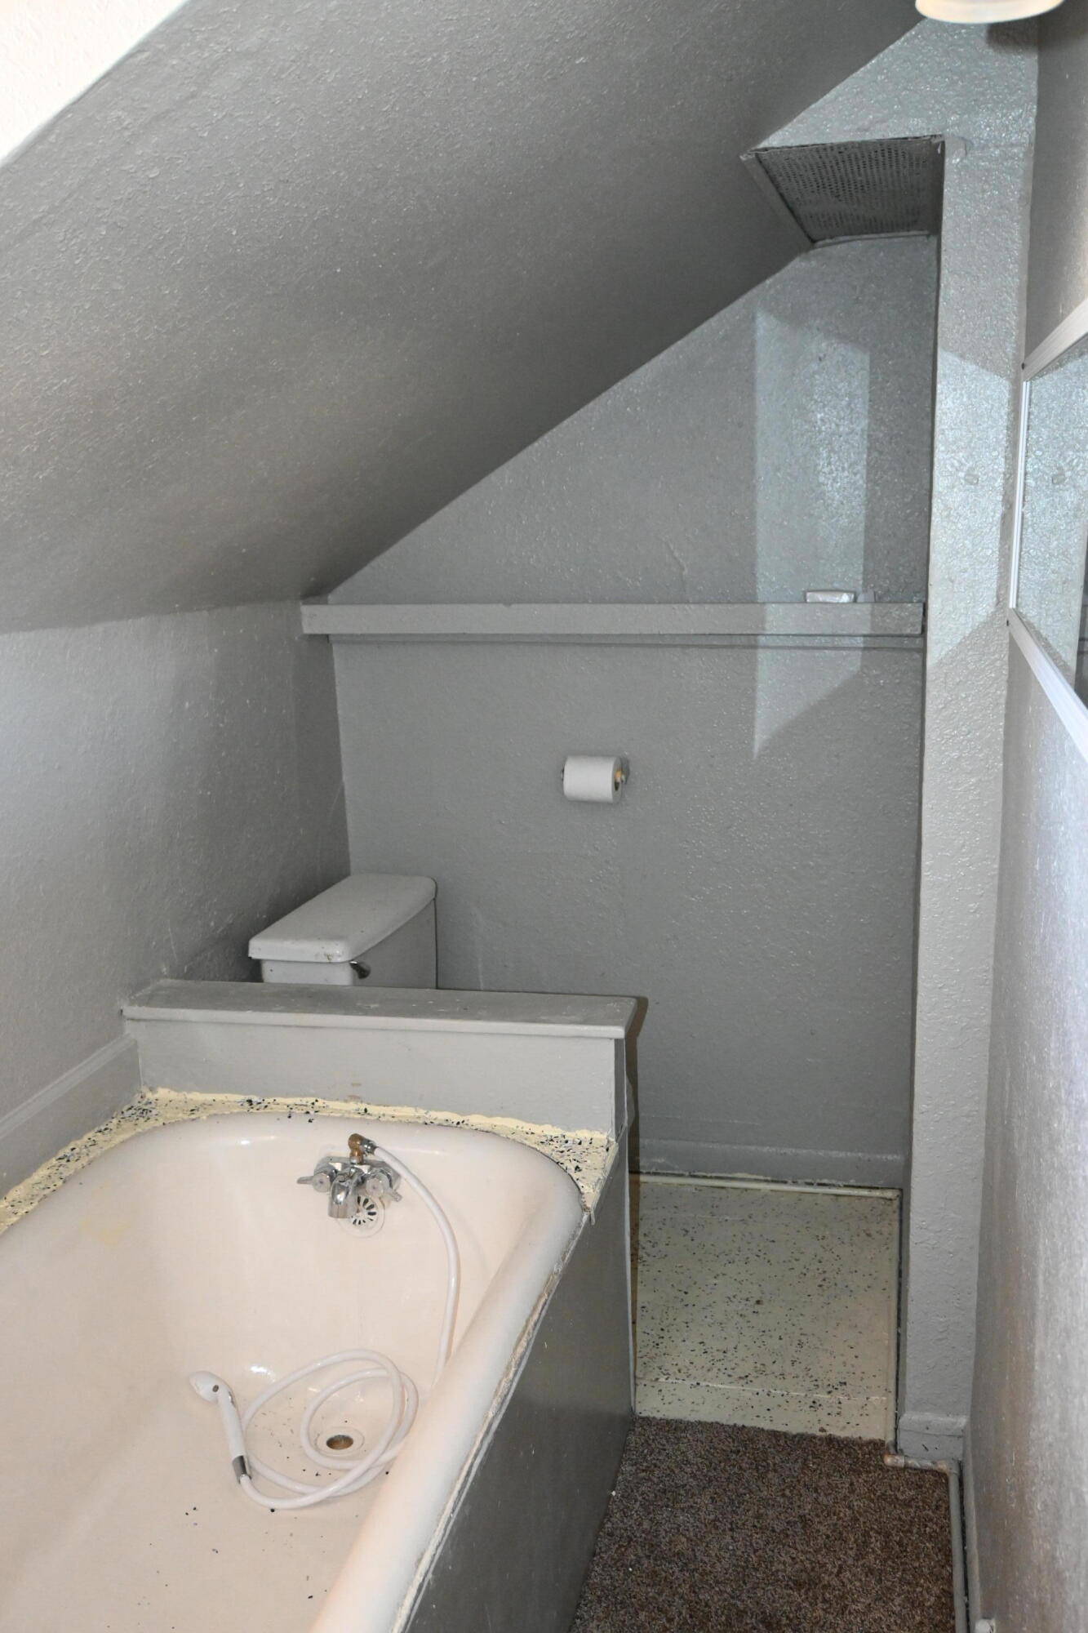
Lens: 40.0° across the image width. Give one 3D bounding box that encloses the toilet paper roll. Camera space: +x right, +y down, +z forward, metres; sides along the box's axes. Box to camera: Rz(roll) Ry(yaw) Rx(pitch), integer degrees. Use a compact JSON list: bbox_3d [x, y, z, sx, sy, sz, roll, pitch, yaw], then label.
[{"bbox_3d":[0.110,-0.083,3.310,0.141,0.109,0.112,2,13,14],"label":"toilet paper roll"}]

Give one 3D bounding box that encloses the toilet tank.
[{"bbox_3d":[-0.421,0.374,3.312,0.235,0.355,0.525,2,13,14],"label":"toilet tank"}]

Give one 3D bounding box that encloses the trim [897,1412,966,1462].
[{"bbox_3d":[0.648,1.037,2.496,0.103,0.074,0.018,2,13,14],"label":"trim"}]

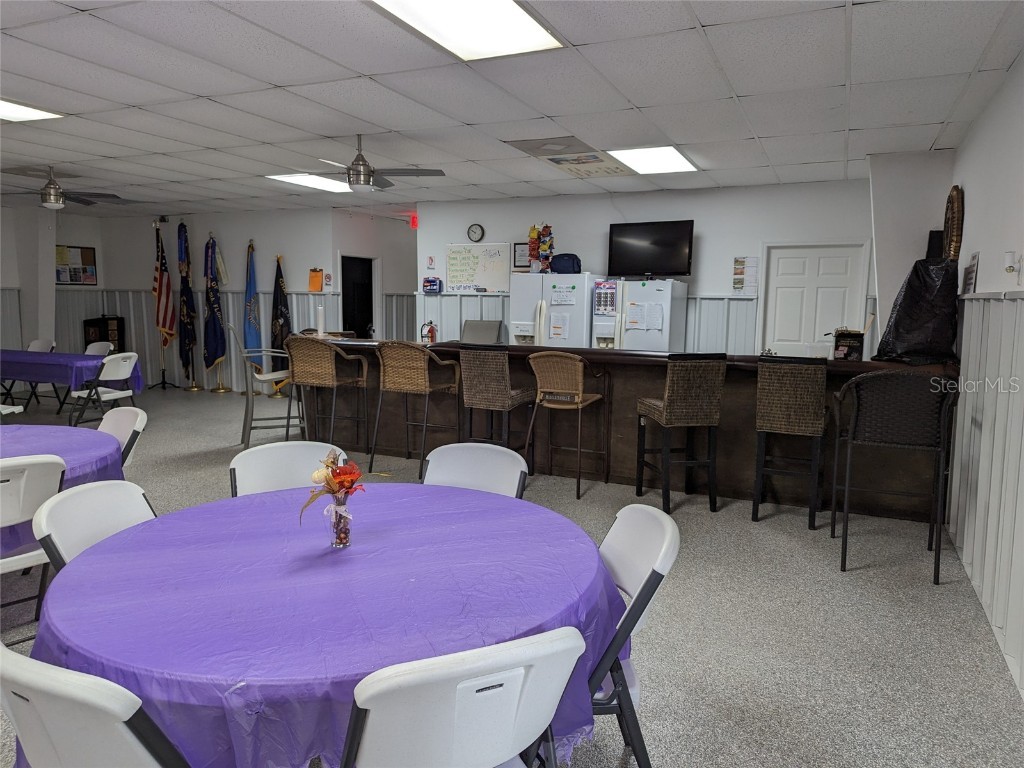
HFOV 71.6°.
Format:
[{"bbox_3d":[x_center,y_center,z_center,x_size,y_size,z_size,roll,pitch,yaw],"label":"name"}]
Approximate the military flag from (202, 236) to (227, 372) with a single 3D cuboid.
[{"bbox_3d":[-4.403,-1.178,10.509,0.300,2.002,0.210,4,8,24],"label":"military flag"}]

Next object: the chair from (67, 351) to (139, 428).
[{"bbox_3d":[-4.188,0.105,7.308,0.520,0.840,0.470,3,7,16],"label":"chair"}]

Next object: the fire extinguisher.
[{"bbox_3d":[-1.088,-0.575,9.259,0.200,0.510,0.170,4,8,24],"label":"fire extinguisher"}]

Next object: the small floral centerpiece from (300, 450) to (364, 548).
[{"bbox_3d":[-0.523,0.331,2.069,0.170,0.280,0.130,1,7,0],"label":"small floral centerpiece"}]

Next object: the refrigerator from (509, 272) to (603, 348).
[{"bbox_3d":[0.505,-0.371,8.061,0.880,1.720,0.810,4,8,24],"label":"refrigerator"}]

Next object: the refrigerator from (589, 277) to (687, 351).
[{"bbox_3d":[1.361,-0.271,7.622,0.820,1.650,0.840,4,8,24],"label":"refrigerator"}]

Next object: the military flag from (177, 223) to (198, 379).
[{"bbox_3d":[-4.872,-1.239,10.661,0.240,2.330,0.200,4,8,24],"label":"military flag"}]

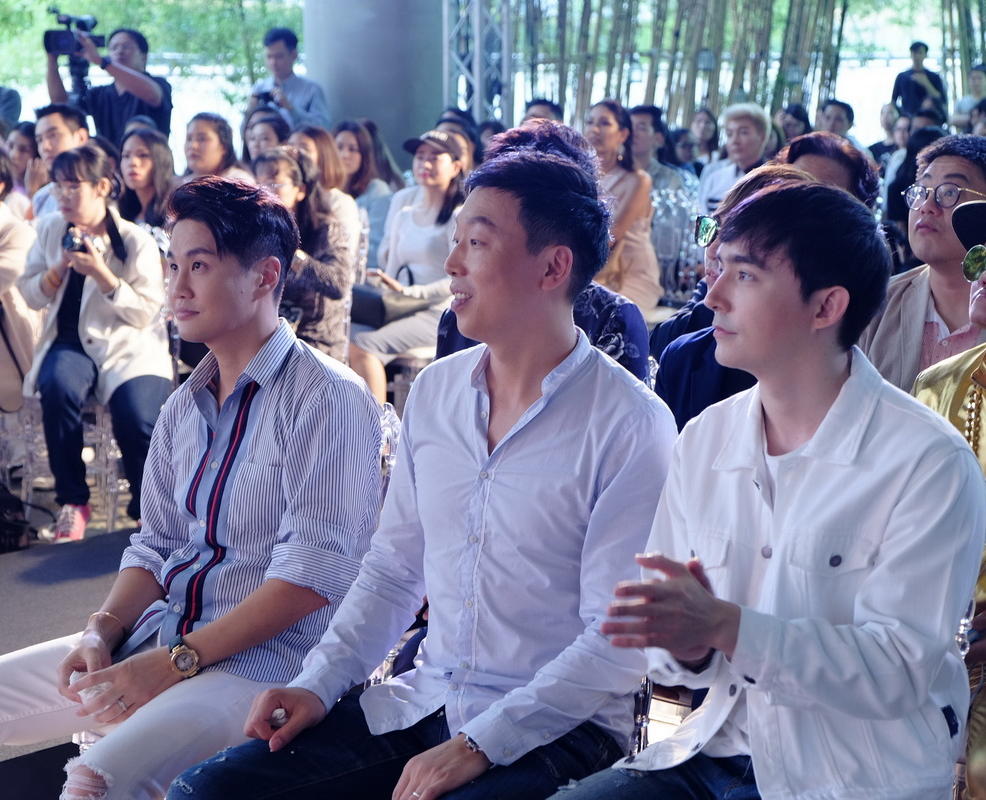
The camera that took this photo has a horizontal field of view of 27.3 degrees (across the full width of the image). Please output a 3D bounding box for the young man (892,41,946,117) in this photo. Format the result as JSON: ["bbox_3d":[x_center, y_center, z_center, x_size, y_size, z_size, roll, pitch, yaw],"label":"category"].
[{"bbox_3d":[3.566,-2.141,17.133,0.480,1.734,0.310,3,9,17],"label":"young man"}]

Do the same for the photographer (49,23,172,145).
[{"bbox_3d":[-2.131,-1.233,11.429,0.560,1.683,0.550,7,11,36],"label":"photographer"}]

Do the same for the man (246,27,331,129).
[{"bbox_3d":[-1.142,-1.236,11.429,0.460,1.689,0.370,5,10,30],"label":"man"}]

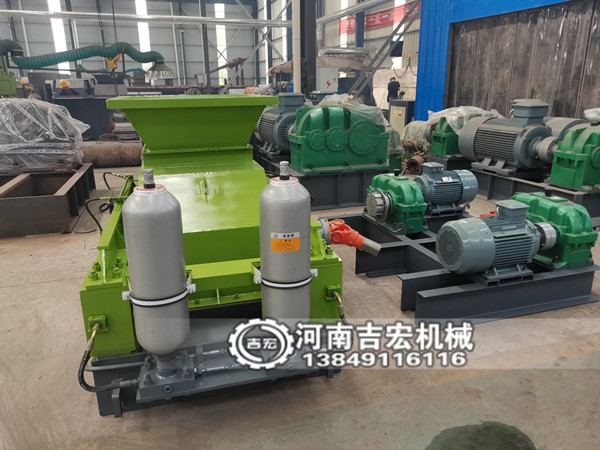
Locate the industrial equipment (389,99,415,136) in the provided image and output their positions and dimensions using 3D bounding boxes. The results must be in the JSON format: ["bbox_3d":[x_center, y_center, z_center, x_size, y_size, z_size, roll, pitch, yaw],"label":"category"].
[{"bbox_3d":[2.742,-2.587,11.449,0.600,1.058,0.850,-7,18,-19],"label":"industrial equipment"}]

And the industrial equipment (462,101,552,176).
[{"bbox_3d":[2.735,-1.154,5.810,0.640,0.890,1.270,-7,18,-19],"label":"industrial equipment"}]

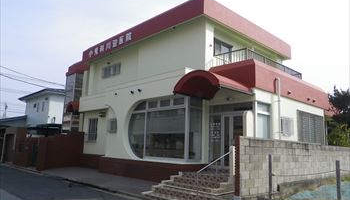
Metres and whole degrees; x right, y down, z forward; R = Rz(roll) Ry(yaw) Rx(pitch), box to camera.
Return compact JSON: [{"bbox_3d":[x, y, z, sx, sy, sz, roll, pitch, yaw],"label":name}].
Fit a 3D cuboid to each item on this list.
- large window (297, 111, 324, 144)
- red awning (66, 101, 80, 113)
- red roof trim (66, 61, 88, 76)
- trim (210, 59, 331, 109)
[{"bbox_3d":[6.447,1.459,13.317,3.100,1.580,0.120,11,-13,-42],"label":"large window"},{"bbox_3d":[-6.772,0.592,19.660,1.000,0.850,1.150,11,-13,-42],"label":"red awning"},{"bbox_3d":[-7.288,-2.268,21.593,0.950,0.850,2.700,11,-13,-42],"label":"red roof trim"},{"bbox_3d":[4.728,-0.330,13.443,7.130,1.100,2.280,11,-13,-42],"label":"trim"}]

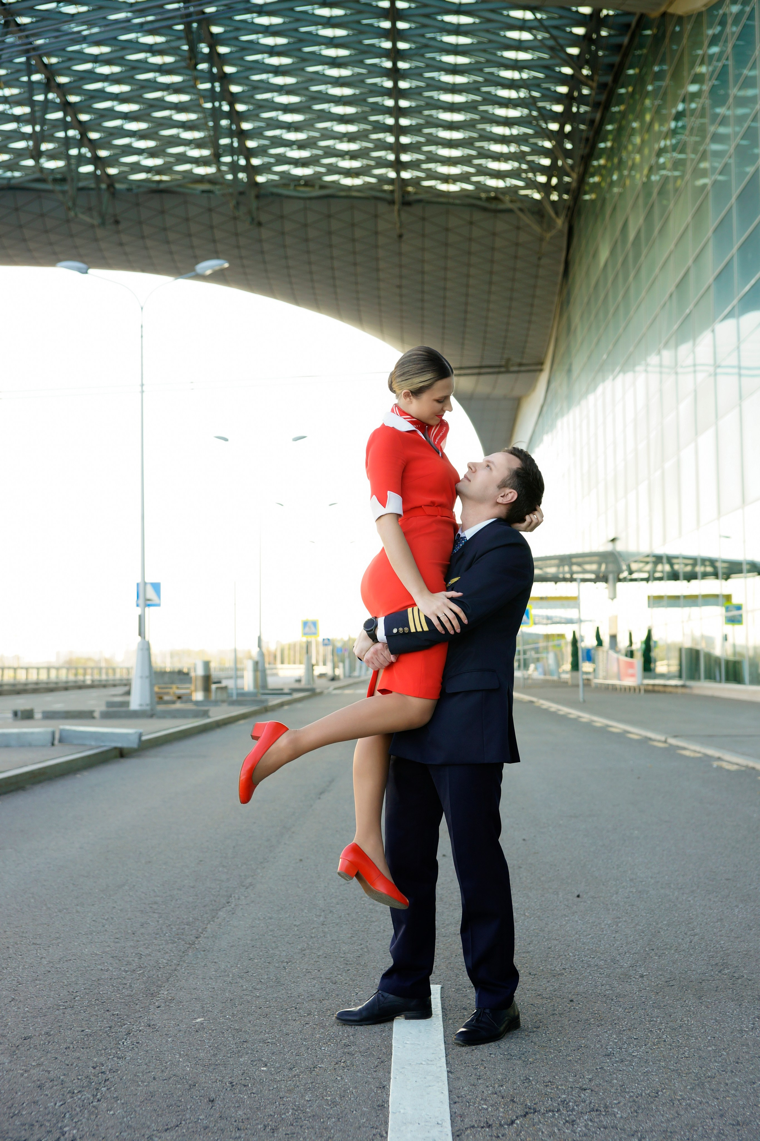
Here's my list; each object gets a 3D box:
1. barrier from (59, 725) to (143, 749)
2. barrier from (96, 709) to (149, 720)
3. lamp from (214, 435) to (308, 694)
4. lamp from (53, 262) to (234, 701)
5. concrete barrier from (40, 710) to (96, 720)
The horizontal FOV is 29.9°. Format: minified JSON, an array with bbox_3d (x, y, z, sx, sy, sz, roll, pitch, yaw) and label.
[{"bbox_3d":[-3.420,2.059,17.538,1.000,0.200,0.200,1,-4,8],"label":"barrier"},{"bbox_3d":[-4.839,2.713,26.892,1.000,0.165,0.190,0,-4,-3],"label":"barrier"},{"bbox_3d":[-4.168,-0.215,50.105,3.340,9.110,0.500,0,-4,1],"label":"lamp"},{"bbox_3d":[-4.609,-1.662,27.802,3.400,9.010,0.500,0,-4,1],"label":"lamp"},{"bbox_3d":[-5.832,2.709,26.737,1.000,0.165,0.190,0,-4,-7],"label":"concrete barrier"}]

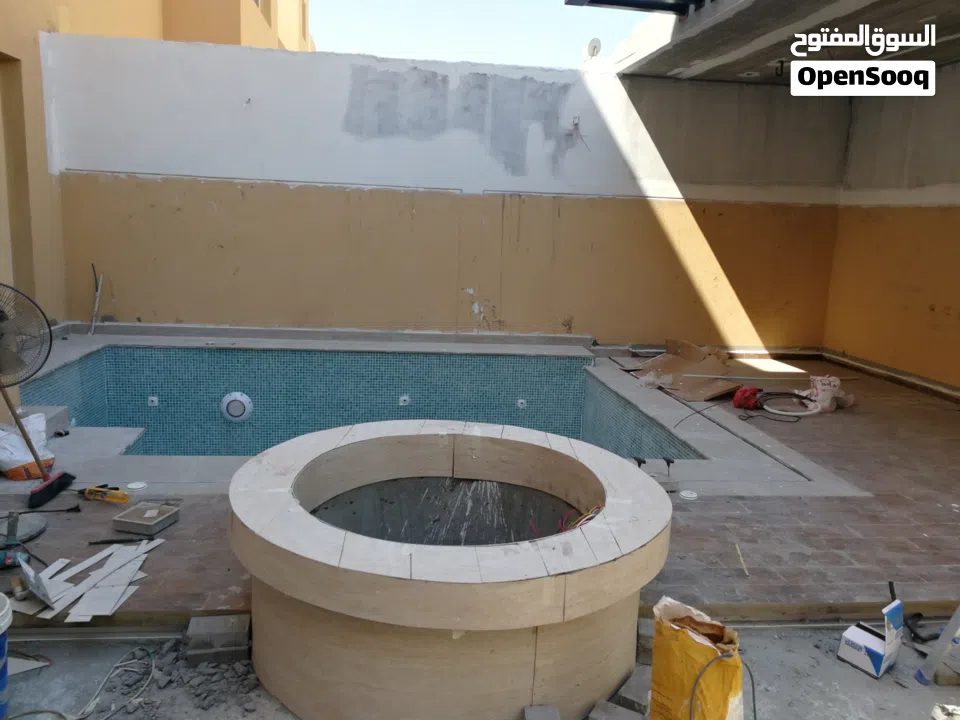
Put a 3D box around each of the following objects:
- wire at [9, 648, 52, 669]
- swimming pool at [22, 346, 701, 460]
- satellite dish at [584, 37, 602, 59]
[{"bbox_3d":[-1.460,0.970,2.432,0.150,0.040,0.090,0,11,-13],"label":"wire"},{"bbox_3d":[-0.969,0.791,5.663,4.353,1.222,2.717,1,11,-8],"label":"swimming pool"},{"bbox_3d":[4.111,-11.268,27.000,0.300,0.660,0.620,11,14,36],"label":"satellite dish"}]

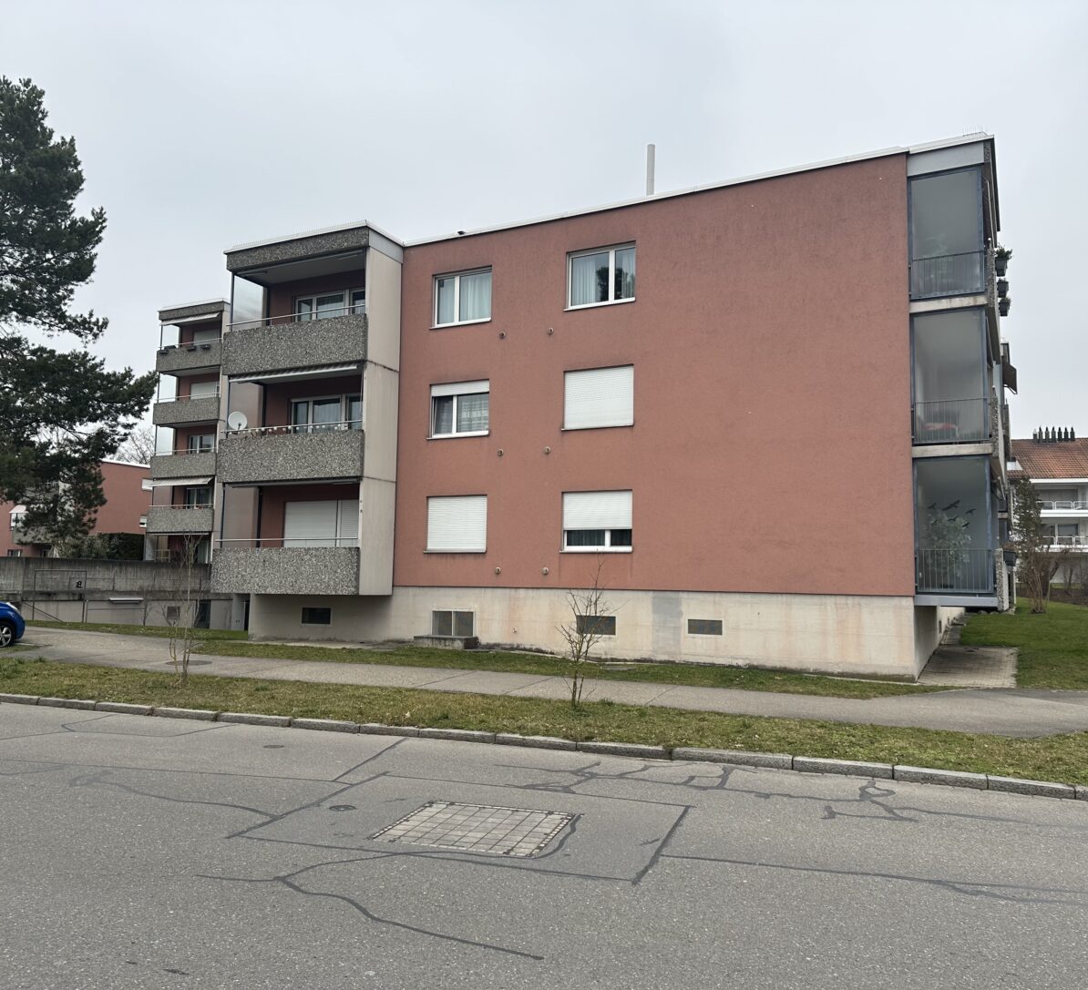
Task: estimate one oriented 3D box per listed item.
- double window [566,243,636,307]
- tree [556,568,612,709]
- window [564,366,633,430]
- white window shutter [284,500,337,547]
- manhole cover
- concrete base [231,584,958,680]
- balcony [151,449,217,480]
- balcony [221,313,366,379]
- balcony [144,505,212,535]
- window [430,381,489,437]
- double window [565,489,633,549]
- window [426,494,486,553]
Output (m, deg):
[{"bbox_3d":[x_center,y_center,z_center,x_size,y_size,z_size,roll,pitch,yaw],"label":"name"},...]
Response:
[{"bbox_3d":[1.280,-4.824,20.329,1.652,1.332,0.146,-2,-6,26],"label":"double window"},{"bbox_3d":[0.491,1.681,11.029,0.720,1.740,0.680,1,-5,0],"label":"tree"},{"bbox_3d":[1.217,-2.130,20.210,1.684,1.345,0.140,-2,-6,27],"label":"window"},{"bbox_3d":[-5.907,0.820,23.331,1.639,1.323,0.091,-2,-6,26],"label":"white window shutter"},{"bbox_3d":[-0.430,2.145,5.863,1.043,0.050,1.011,-1,-6,16],"label":"manhole cover"},{"bbox_3d":[2.066,3.325,25.421,16.188,1.506,11.315,-2,-6,26],"label":"concrete base"},{"bbox_3d":[-17.548,-1.359,45.841,4.474,1.105,1.307,-2,-6,27],"label":"balcony"},{"bbox_3d":[-5.922,-3.586,22.867,4.544,1.131,1.278,-2,-6,26],"label":"balcony"},{"bbox_3d":[-17.541,1.323,45.352,4.508,1.095,1.278,-2,-6,26],"label":"balcony"},{"bbox_3d":[-1.961,-2.010,21.663,1.643,1.314,0.146,-2,-6,26],"label":"window"},{"bbox_3d":[1.165,0.589,19.964,1.693,1.327,0.140,-2,-6,27],"label":"double window"},{"bbox_3d":[-2.050,0.697,21.572,1.693,1.330,0.140,-2,-6,27],"label":"window"}]

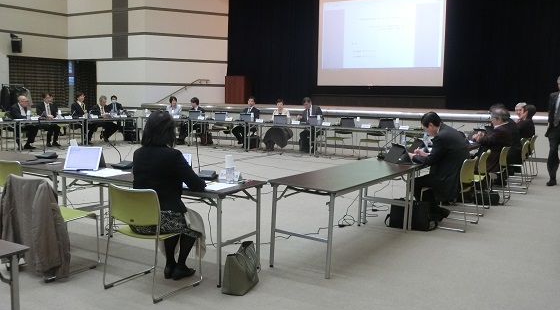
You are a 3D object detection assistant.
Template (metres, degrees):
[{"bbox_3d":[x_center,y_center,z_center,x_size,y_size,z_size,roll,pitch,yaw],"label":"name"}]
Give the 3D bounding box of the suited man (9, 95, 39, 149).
[{"bbox_3d":[-6.122,-0.778,13.125,0.770,1.245,0.520,5,8,34],"label":"suited man"}]

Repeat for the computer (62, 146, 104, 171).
[{"bbox_3d":[-1.710,0.029,4.812,0.290,0.195,0.170,1,7,2],"label":"computer"}]

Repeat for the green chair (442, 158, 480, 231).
[{"bbox_3d":[1.840,0.383,5.965,0.530,0.755,0.500,5,7,32],"label":"green chair"}]

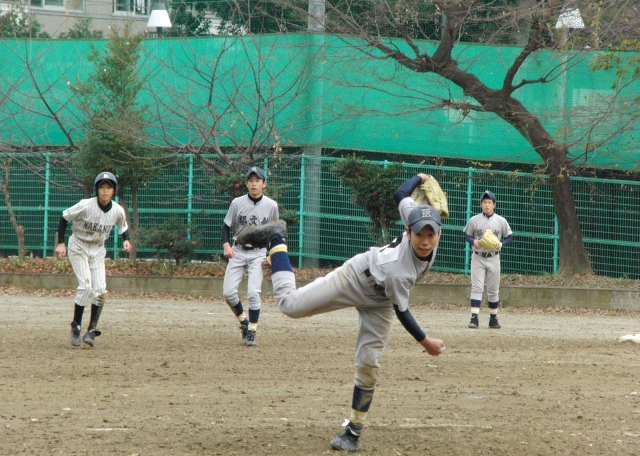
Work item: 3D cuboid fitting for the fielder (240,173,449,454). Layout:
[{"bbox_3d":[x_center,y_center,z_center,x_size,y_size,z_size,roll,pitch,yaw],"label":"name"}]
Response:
[{"bbox_3d":[0.120,0.470,25.800,0.850,1.560,1.100,1,0,-34],"label":"fielder"}]

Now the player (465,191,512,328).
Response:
[{"bbox_3d":[2.048,0.383,56.400,0.580,1.680,0.450,2,0,0],"label":"player"}]

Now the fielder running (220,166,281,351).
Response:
[{"bbox_3d":[-0.664,0.270,44.000,0.560,1.680,0.450,2,0,-3],"label":"fielder running"}]

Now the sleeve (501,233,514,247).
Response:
[{"bbox_3d":[2.275,0.140,56.300,0.160,0.170,0.210,2,0,-3],"label":"sleeve"}]

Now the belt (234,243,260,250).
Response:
[{"bbox_3d":[-0.658,0.175,43.950,0.320,0.065,0.230,2,0,-3],"label":"belt"}]

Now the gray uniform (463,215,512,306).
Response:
[{"bbox_3d":[2.048,0.383,56.400,0.570,1.140,0.330,2,0,0],"label":"gray uniform"}]

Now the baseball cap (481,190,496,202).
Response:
[{"bbox_3d":[2.044,-0.382,56.300,0.190,0.140,0.260,2,0,-6],"label":"baseball cap"}]

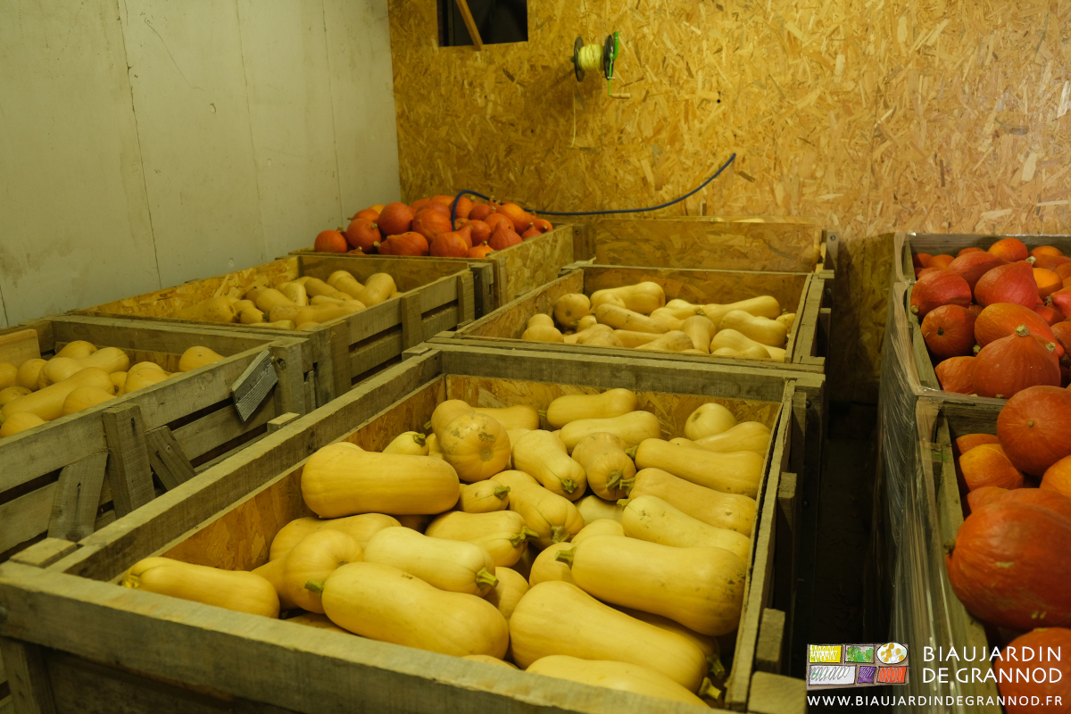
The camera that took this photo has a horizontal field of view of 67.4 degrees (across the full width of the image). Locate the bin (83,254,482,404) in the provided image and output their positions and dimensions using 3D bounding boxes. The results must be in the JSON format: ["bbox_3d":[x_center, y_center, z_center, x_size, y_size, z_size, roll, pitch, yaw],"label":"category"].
[{"bbox_3d":[-0.853,0.263,3.117,0.999,1.100,1.203,5,18,21],"label":"bin"}]

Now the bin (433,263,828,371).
[{"bbox_3d":[0.409,0.359,2.672,0.999,1.100,1.203,5,18,20],"label":"bin"}]

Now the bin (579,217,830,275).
[{"bbox_3d":[0.838,0.025,3.766,0.999,1.100,1.203,5,18,20],"label":"bin"}]

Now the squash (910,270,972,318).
[{"bbox_3d":[1.177,-0.180,2.330,0.178,0.158,0.158,-29,15,-29],"label":"squash"}]

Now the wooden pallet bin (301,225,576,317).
[{"bbox_3d":[-0.395,-0.077,4.228,0.999,1.100,1.203,5,18,20],"label":"wooden pallet bin"}]

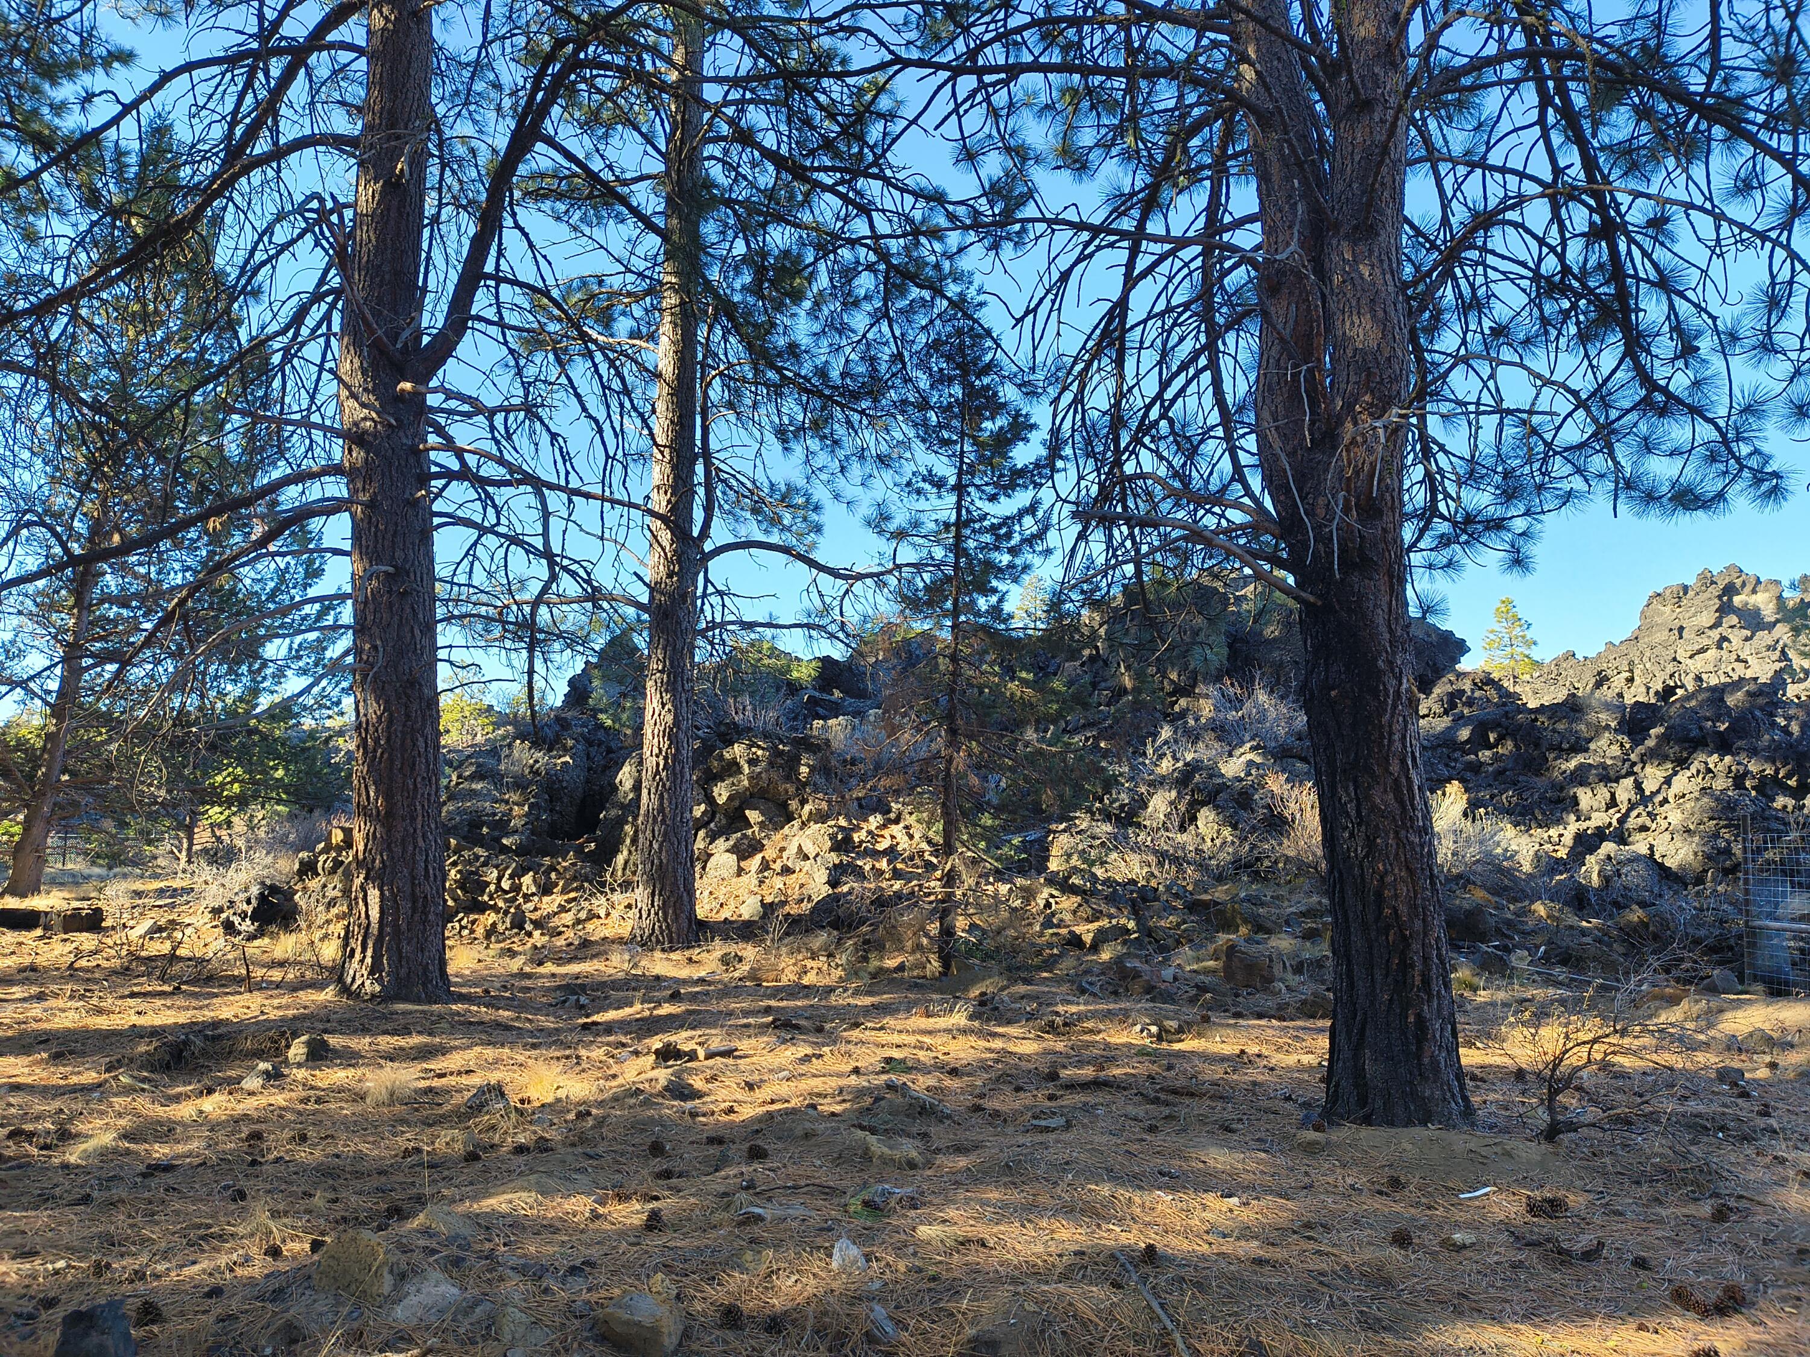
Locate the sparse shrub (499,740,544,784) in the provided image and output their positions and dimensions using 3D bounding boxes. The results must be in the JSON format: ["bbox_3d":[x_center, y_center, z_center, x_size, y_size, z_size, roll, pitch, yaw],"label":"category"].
[{"bbox_3d":[-4.706,1.022,16.024,0.555,0.536,0.500,0,-5,0],"label":"sparse shrub"}]

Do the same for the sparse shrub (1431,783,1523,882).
[{"bbox_3d":[6.554,1.773,15.052,1.140,1.149,1.050,0,-5,0],"label":"sparse shrub"}]

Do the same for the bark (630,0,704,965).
[{"bbox_3d":[-2.632,-2.383,14.482,0.720,10.641,0.680,0,-5,0],"label":"bark"}]

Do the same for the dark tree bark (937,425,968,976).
[{"bbox_3d":[0.443,0.156,12.235,0.250,5.175,0.220,0,-5,0],"label":"dark tree bark"}]

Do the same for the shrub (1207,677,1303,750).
[{"bbox_3d":[5.100,0.514,19.048,1.401,1.053,1.150,0,-5,0],"label":"shrub"}]

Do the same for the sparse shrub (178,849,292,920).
[{"bbox_3d":[-8.995,2.760,17.543,1.537,0.939,1.200,0,-5,0],"label":"sparse shrub"}]

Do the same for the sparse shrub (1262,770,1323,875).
[{"bbox_3d":[4.679,1.731,15.558,0.858,1.288,0.900,0,-5,0],"label":"sparse shrub"}]

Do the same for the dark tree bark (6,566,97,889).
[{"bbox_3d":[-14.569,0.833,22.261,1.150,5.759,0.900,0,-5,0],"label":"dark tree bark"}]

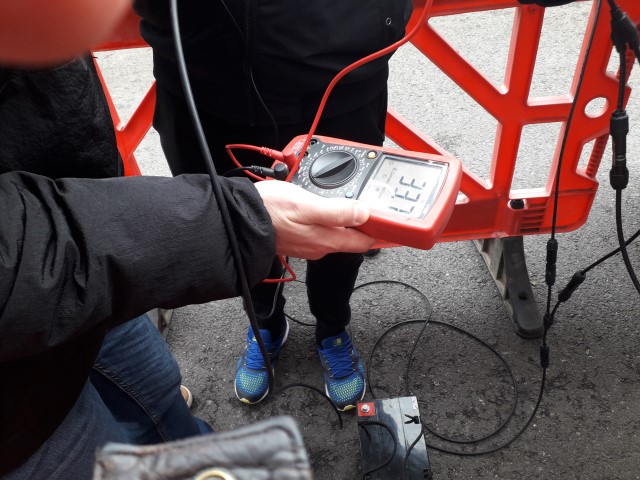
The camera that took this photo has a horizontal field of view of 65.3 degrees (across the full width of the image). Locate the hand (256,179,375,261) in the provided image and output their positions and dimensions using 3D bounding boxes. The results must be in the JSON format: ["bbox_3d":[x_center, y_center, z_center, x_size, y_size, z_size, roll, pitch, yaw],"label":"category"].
[{"bbox_3d":[0.007,-0.035,0.503,0.145,0.075,0.085,15,45,24],"label":"hand"}]

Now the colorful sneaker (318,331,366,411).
[{"bbox_3d":[0.052,0.346,1.450,0.112,0.115,0.293,-11,40,-5],"label":"colorful sneaker"}]

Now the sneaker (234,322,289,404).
[{"bbox_3d":[-0.173,0.339,1.488,0.112,0.115,0.293,7,42,16],"label":"sneaker"}]

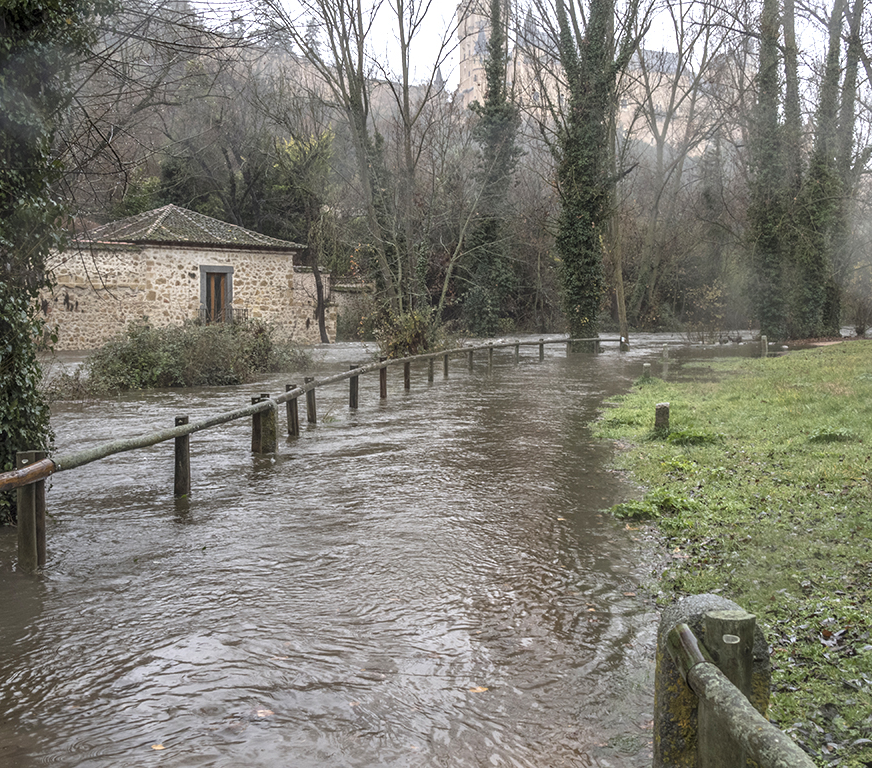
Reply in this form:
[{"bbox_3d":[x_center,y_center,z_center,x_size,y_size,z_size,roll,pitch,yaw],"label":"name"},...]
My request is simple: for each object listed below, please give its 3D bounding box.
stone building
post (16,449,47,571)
[{"bbox_3d":[-13.114,-5.302,53.294,13.000,7.200,8.500,-2,4,-33],"label":"stone building"},{"bbox_3d":[-2.461,0.808,6.459,0.120,0.802,0.120,0,4,6],"label":"post"}]

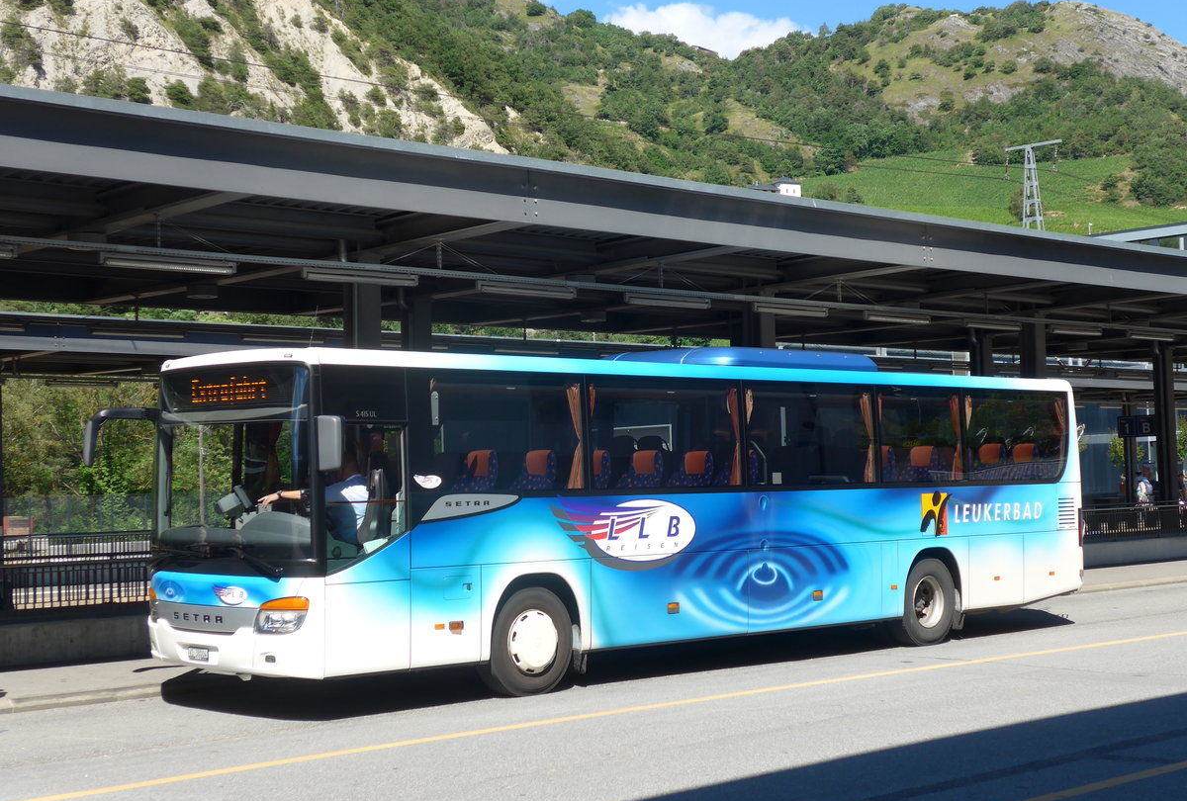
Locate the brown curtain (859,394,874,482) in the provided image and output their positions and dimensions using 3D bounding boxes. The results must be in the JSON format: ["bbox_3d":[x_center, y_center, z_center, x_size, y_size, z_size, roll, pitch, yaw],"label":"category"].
[{"bbox_3d":[3.013,0.398,20.777,0.157,0.998,0.090,1,-2,-44],"label":"brown curtain"}]

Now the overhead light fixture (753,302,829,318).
[{"bbox_3d":[2.772,-1.271,26.535,1.545,0.135,0.110,1,-2,-44],"label":"overhead light fixture"}]

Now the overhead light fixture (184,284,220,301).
[{"bbox_3d":[-5.333,-1.488,25.742,0.410,0.190,0.410,-1,-2,0],"label":"overhead light fixture"}]

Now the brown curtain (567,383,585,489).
[{"bbox_3d":[-0.175,0.341,18.052,0.220,0.990,0.080,1,-3,-44],"label":"brown curtain"}]

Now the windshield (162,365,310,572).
[{"bbox_3d":[-3.306,0.634,16.601,0.420,1.810,2.400,1,-3,-44],"label":"windshield"}]

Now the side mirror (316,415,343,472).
[{"bbox_3d":[-2.187,0.357,15.645,0.230,0.475,0.120,-2,-3,31],"label":"side mirror"}]

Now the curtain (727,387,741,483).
[{"bbox_3d":[1.442,0.359,19.249,0.150,0.985,0.090,1,-2,-44],"label":"curtain"}]

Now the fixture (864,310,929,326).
[{"bbox_3d":[4.573,-1.240,28.305,1.540,0.130,0.120,1,-3,-44],"label":"fixture"}]

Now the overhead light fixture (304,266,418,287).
[{"bbox_3d":[-2.636,-1.399,21.339,1.540,0.130,0.120,1,-3,-44],"label":"overhead light fixture"}]

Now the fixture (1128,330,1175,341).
[{"bbox_3d":[9.923,-1.149,33.492,1.545,0.135,0.110,1,-2,-44],"label":"fixture"}]

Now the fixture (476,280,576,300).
[{"bbox_3d":[-0.815,-1.345,23.046,1.545,0.135,0.110,1,-2,-44],"label":"fixture"}]

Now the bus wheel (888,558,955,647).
[{"bbox_3d":[3.747,2.317,21.761,1.020,1.020,0.320,1,-3,-44],"label":"bus wheel"}]

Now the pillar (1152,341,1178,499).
[{"bbox_3d":[13.407,0.950,44.248,0.320,4.250,0.310,1,-2,-44],"label":"pillar"}]

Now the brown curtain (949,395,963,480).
[{"bbox_3d":[4.219,0.432,21.950,0.175,0.986,0.090,1,-2,-44],"label":"brown curtain"}]

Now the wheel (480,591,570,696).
[{"bbox_3d":[-0.666,2.195,17.188,1.000,1.000,0.300,1,-2,-44],"label":"wheel"}]

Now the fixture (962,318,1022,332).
[{"bbox_3d":[6.355,-1.205,30.028,1.540,0.130,0.120,1,-3,-44],"label":"fixture"}]

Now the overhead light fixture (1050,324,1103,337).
[{"bbox_3d":[8.134,-1.166,31.748,1.540,0.130,0.120,1,-3,-44],"label":"overhead light fixture"}]

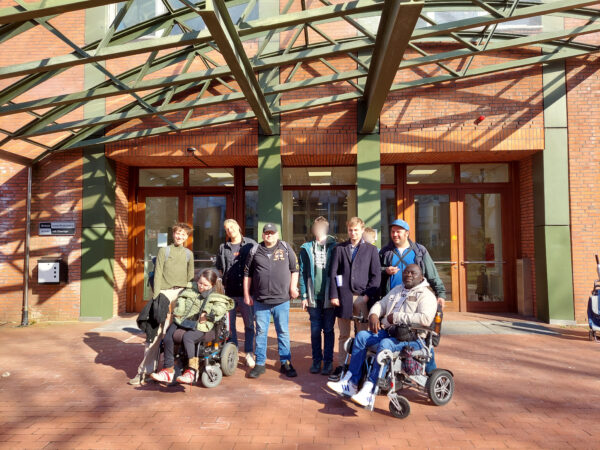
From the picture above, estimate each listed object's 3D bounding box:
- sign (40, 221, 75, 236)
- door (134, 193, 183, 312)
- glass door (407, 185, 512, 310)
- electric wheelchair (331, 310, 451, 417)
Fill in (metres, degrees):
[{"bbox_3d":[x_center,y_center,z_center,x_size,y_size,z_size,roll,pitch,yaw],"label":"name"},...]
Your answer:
[{"bbox_3d":[-4.661,0.075,7.988,0.705,0.292,0.030,0,-3,3],"label":"sign"},{"bbox_3d":[-2.950,0.556,8.735,1.050,2.557,0.080,0,-3,3],"label":"door"},{"bbox_3d":[3.239,0.515,8.394,2.058,2.498,0.080,0,-3,3],"label":"glass door"},{"bbox_3d":[0.822,1.115,3.712,1.000,0.920,0.620,2,-3,-32],"label":"electric wheelchair"}]

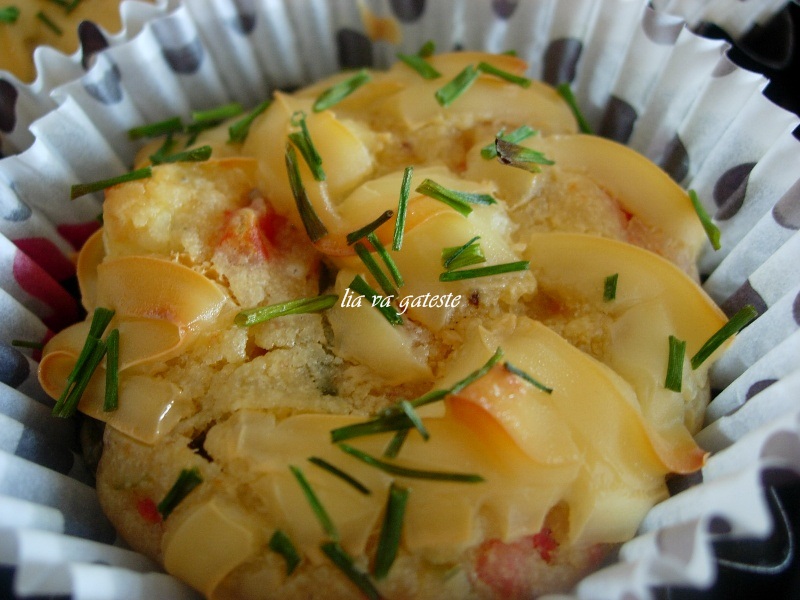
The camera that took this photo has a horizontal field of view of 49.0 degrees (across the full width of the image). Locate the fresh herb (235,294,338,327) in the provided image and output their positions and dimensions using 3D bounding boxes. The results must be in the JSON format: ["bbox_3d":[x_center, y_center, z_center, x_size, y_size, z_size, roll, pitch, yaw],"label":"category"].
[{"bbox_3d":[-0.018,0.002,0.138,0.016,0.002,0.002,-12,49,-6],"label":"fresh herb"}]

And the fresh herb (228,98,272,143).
[{"bbox_3d":[-0.025,-0.030,0.148,0.002,0.001,0.011,28,60,18],"label":"fresh herb"}]

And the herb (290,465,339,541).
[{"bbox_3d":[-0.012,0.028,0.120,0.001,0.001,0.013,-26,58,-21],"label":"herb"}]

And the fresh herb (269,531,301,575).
[{"bbox_3d":[-0.013,0.029,0.102,0.002,0.001,0.005,-25,65,-6],"label":"fresh herb"}]

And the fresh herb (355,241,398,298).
[{"bbox_3d":[-0.003,-0.004,0.123,0.001,0.001,0.009,-33,72,-12],"label":"fresh herb"}]

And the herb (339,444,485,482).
[{"bbox_3d":[0.001,0.020,0.107,0.018,0.001,0.002,12,66,6],"label":"herb"}]

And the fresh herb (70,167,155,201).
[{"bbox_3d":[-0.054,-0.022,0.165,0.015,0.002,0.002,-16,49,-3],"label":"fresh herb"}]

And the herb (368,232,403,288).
[{"bbox_3d":[-0.002,-0.006,0.125,0.001,0.001,0.010,-21,59,-13],"label":"herb"}]

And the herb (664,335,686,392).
[{"bbox_3d":[0.036,0.008,0.116,0.002,0.001,0.008,23,57,-10],"label":"herb"}]

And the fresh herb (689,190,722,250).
[{"bbox_3d":[0.048,-0.013,0.137,0.001,0.001,0.011,-9,63,-10],"label":"fresh herb"}]

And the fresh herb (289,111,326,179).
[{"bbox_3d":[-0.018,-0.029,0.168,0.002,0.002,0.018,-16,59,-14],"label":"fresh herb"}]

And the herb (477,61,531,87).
[{"bbox_3d":[0.019,-0.041,0.160,0.011,0.002,0.002,28,49,27],"label":"herb"}]

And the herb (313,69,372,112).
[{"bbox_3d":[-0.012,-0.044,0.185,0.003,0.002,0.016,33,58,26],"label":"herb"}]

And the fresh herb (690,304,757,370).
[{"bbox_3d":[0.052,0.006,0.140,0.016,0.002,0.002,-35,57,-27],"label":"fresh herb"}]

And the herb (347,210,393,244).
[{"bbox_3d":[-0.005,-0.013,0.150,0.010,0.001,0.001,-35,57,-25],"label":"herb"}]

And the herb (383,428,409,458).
[{"bbox_3d":[0.000,0.020,0.124,0.002,0.001,0.005,23,57,19],"label":"herb"}]

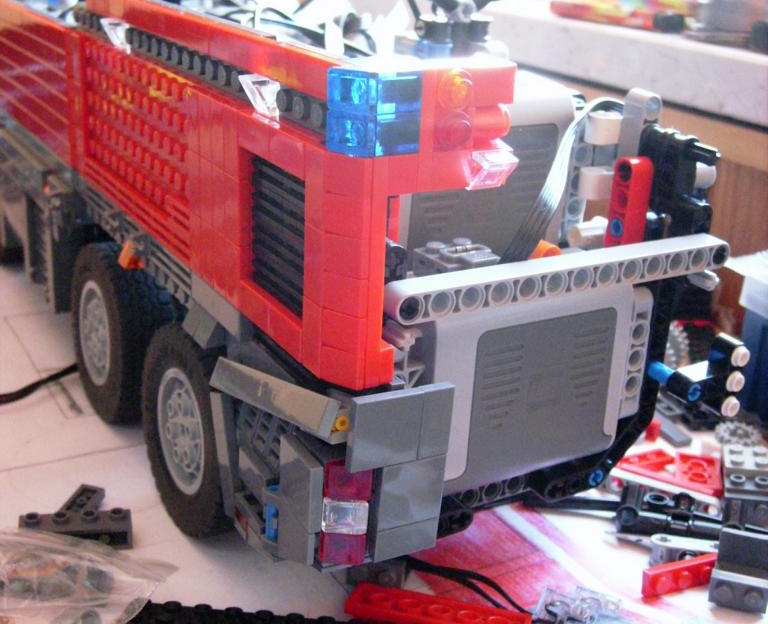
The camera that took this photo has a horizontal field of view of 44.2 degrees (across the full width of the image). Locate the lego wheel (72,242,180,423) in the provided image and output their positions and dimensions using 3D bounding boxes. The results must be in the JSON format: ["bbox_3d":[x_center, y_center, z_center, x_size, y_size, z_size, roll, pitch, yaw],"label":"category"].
[{"bbox_3d":[-0.091,0.005,0.348,0.036,0.069,0.069,-10,26,-29],"label":"lego wheel"}]

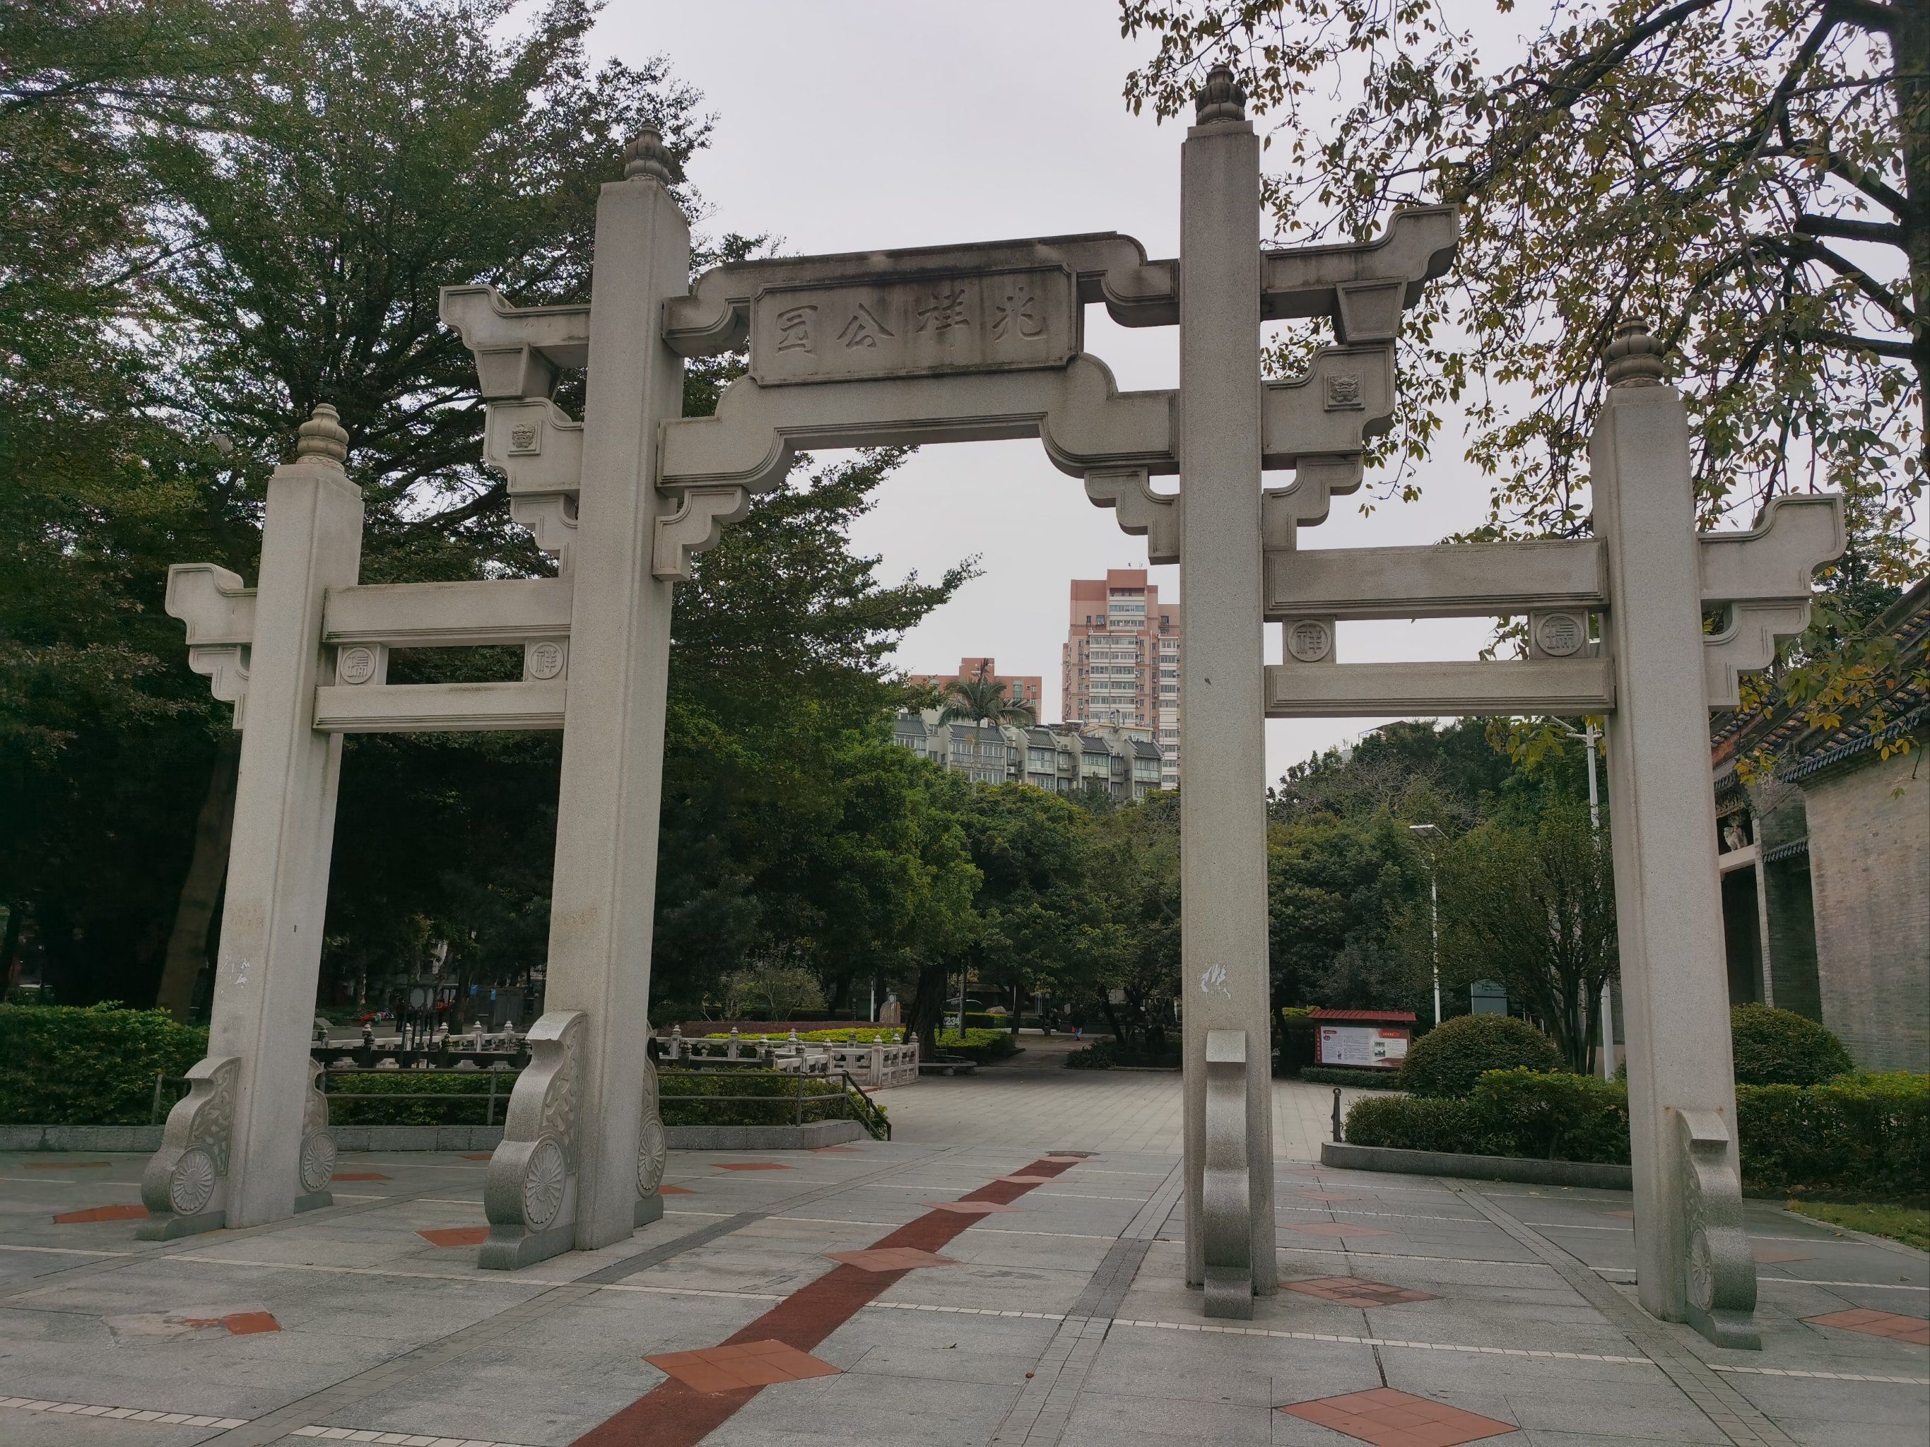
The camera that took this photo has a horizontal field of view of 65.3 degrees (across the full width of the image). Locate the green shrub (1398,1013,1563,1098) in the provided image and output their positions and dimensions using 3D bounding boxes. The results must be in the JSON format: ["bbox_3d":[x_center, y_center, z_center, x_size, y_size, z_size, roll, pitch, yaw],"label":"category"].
[{"bbox_3d":[7.990,5.279,23.288,2.700,1.556,2.600,-1,-11,12],"label":"green shrub"}]

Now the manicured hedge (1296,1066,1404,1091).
[{"bbox_3d":[11.694,10.637,44.988,3.500,0.500,0.800,-4,-12,27],"label":"manicured hedge"}]

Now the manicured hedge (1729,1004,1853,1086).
[{"bbox_3d":[10.634,4.589,20.039,2.550,1.659,2.450,-1,-11,12],"label":"manicured hedge"}]

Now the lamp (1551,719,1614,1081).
[{"bbox_3d":[10.422,3.204,24.714,1.100,7.058,0.800,-1,-11,12],"label":"lamp"}]

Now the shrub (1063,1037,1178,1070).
[{"bbox_3d":[5.711,11.955,54.559,4.300,1.099,1.600,-1,-11,12],"label":"shrub"}]

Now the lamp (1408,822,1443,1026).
[{"bbox_3d":[12.199,6.155,38.857,1.000,7.128,0.900,-1,-11,12],"label":"lamp"}]

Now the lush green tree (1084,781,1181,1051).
[{"bbox_3d":[7.164,7.996,59.359,6.000,10.676,6.000,-1,-11,12],"label":"lush green tree"}]

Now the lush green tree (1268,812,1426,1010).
[{"bbox_3d":[12.659,7.475,50.991,6.600,8.924,6.300,-1,-11,12],"label":"lush green tree"}]

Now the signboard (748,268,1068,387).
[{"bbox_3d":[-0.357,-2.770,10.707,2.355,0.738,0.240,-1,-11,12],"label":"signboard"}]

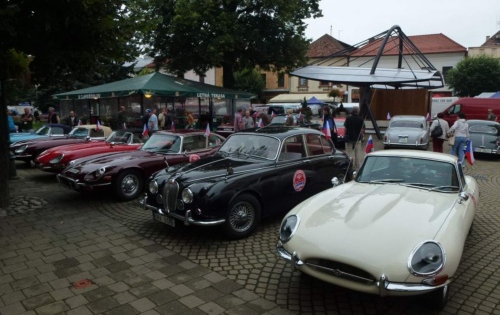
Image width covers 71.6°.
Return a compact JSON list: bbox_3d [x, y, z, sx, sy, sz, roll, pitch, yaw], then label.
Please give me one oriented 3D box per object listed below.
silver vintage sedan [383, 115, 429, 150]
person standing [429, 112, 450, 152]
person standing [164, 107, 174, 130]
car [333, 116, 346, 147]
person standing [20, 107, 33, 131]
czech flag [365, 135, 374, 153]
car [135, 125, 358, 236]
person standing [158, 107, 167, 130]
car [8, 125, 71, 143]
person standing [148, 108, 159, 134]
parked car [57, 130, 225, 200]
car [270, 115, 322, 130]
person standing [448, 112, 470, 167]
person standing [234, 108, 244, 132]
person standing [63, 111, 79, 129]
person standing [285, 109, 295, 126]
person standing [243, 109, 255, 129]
[{"bbox_3d":[6.913,-1.060,15.248,1.700,1.460,4.580,4,9,27],"label":"silver vintage sedan"},{"bbox_3d":[5.958,-0.584,11.024,0.540,1.690,0.360,4,9,25],"label":"person standing"},{"bbox_3d":[-3.339,-1.152,14.482,0.340,1.800,0.500,3,8,18],"label":"person standing"},{"bbox_3d":[4.218,-1.226,16.194,1.700,1.400,4.400,1,8,13],"label":"car"},{"bbox_3d":[-9.190,-1.134,14.386,0.540,1.760,0.340,-2,8,-17],"label":"person standing"},{"bbox_3d":[1.745,-0.192,5.050,0.150,0.280,0.070,2,9,20],"label":"czech flag"},{"bbox_3d":[0.371,0.183,6.288,1.700,1.460,4.580,7,11,42],"label":"car"},{"bbox_3d":[-3.394,-0.988,13.693,0.340,1.770,0.480,4,9,30],"label":"person standing"},{"bbox_3d":[-7.477,-0.626,12.749,1.660,1.220,4.450,7,11,42],"label":"car"},{"bbox_3d":[-3.927,-1.101,14.288,0.360,1.750,0.500,-2,8,-12],"label":"person standing"},{"bbox_3d":[-2.100,0.018,8.323,1.680,1.270,4.660,5,10,34],"label":"parked car"},{"bbox_3d":[1.938,-1.297,17.191,1.660,1.300,4.450,6,10,37],"label":"car"},{"bbox_3d":[6.202,-0.517,10.317,0.520,1.620,0.380,-2,8,-9],"label":"person standing"},{"bbox_3d":[-0.383,-0.868,12.703,0.340,1.750,0.500,-5,10,-34],"label":"person standing"},{"bbox_3d":[-7.266,-1.013,14.291,0.520,1.720,0.320,-2,8,-9],"label":"person standing"},{"bbox_3d":[1.585,-1.022,13.796,0.520,1.720,0.330,3,9,24],"label":"person standing"},{"bbox_3d":[-0.051,-0.913,13.101,0.520,1.730,0.340,3,8,17],"label":"person standing"}]

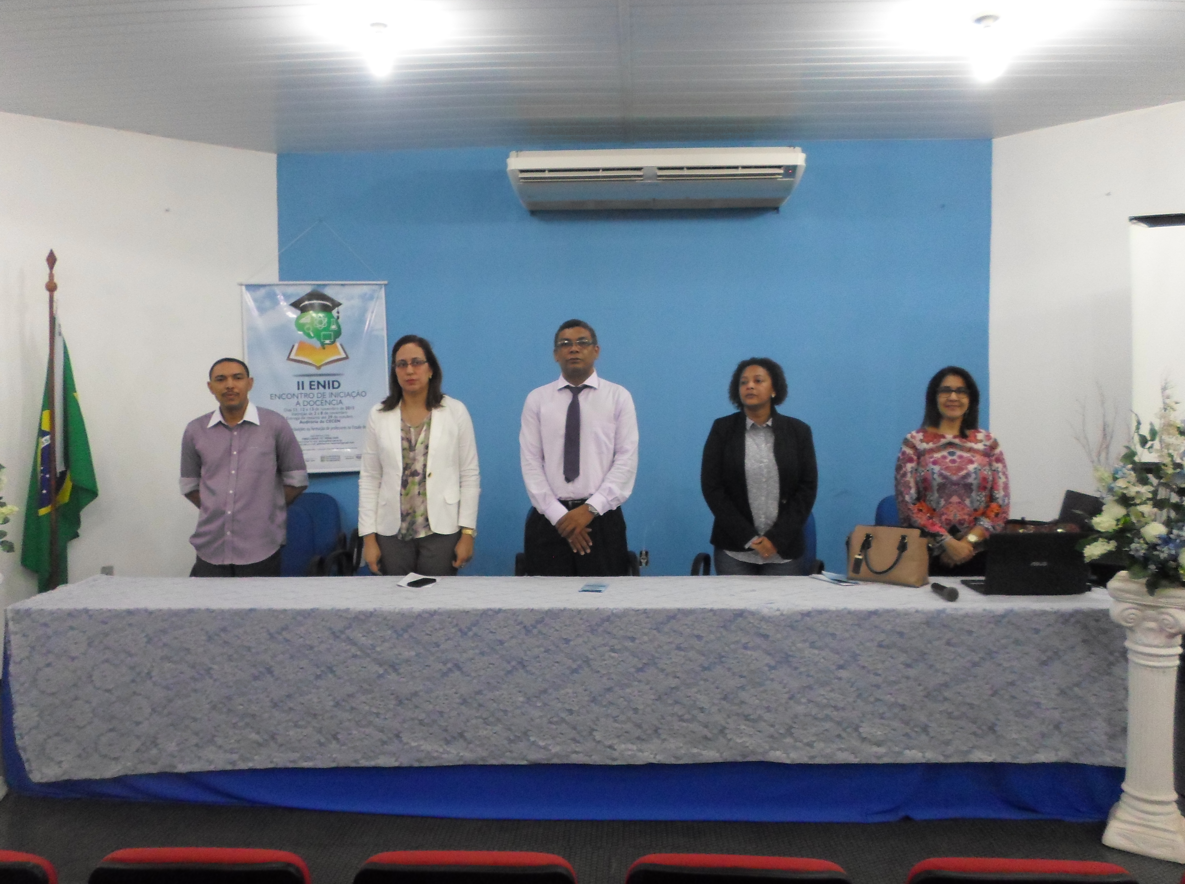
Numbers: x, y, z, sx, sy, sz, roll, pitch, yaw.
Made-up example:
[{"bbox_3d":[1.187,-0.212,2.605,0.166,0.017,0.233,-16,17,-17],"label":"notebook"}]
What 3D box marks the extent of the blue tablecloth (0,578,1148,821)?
[{"bbox_3d":[-0.032,0.934,3.240,4.000,0.750,0.570,0,3,1],"label":"blue tablecloth"}]

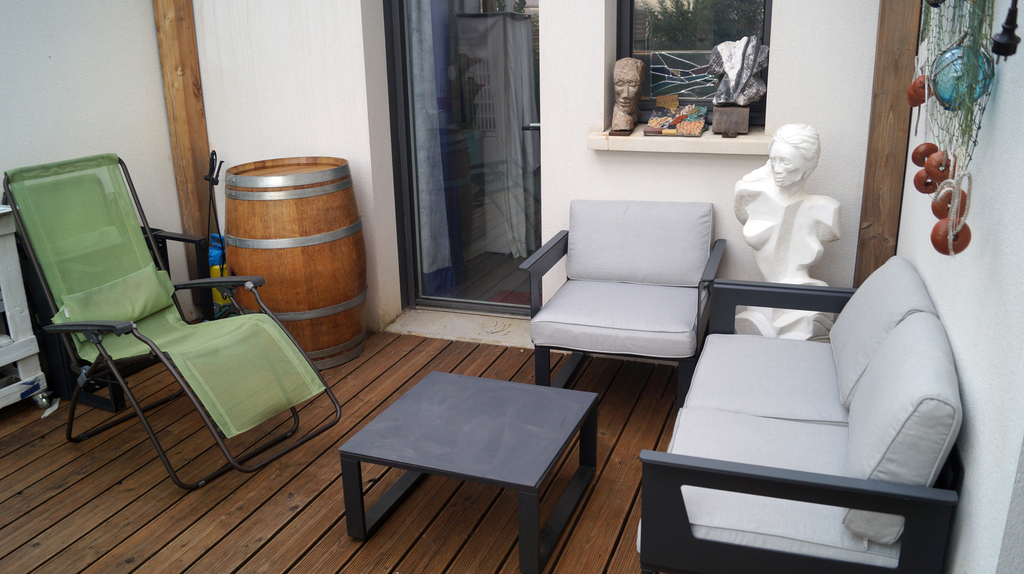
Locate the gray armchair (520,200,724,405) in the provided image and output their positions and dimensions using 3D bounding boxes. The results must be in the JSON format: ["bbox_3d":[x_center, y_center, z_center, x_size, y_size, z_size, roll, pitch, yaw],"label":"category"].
[{"bbox_3d":[0.500,0.076,3.293,0.755,0.820,0.680,5,19,19],"label":"gray armchair"}]

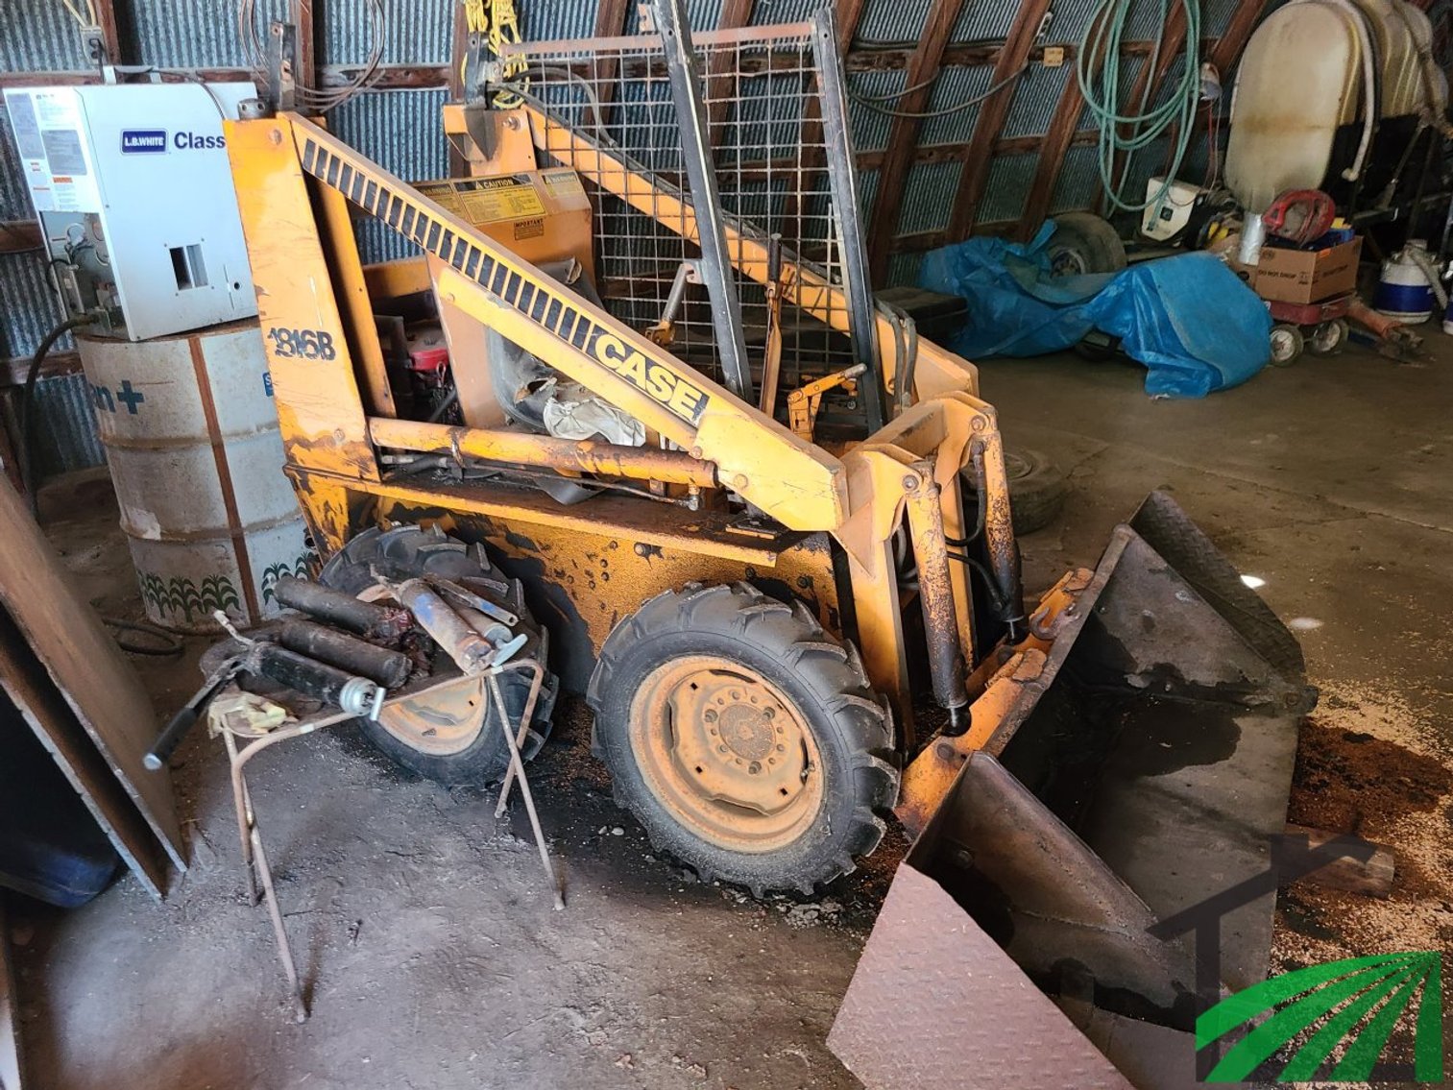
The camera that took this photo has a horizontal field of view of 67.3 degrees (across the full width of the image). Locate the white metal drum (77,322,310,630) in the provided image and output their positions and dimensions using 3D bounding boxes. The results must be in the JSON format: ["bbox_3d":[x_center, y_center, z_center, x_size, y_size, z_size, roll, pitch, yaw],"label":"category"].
[{"bbox_3d":[-1.627,-0.261,3.489,0.595,0.890,0.595,-13,24,-24],"label":"white metal drum"}]

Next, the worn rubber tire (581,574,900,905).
[{"bbox_3d":[0.021,0.371,2.083,0.605,0.605,0.150,9,25,28],"label":"worn rubber tire"}]

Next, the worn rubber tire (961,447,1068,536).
[{"bbox_3d":[0.940,-0.209,4.011,0.600,0.187,0.600,-3,22,0],"label":"worn rubber tire"}]

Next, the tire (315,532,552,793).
[{"bbox_3d":[-0.659,0.257,2.452,0.605,0.605,0.150,9,24,27],"label":"tire"}]

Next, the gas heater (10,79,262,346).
[{"bbox_3d":[-1.682,-1.003,3.253,0.340,0.667,0.555,10,25,29],"label":"gas heater"}]

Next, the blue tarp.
[{"bbox_3d":[1.999,-1.346,6.086,1.820,0.680,1.300,8,24,26],"label":"blue tarp"}]

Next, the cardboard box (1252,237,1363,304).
[{"bbox_3d":[3.151,-1.493,5.895,0.490,0.265,0.285,-17,26,-32],"label":"cardboard box"}]

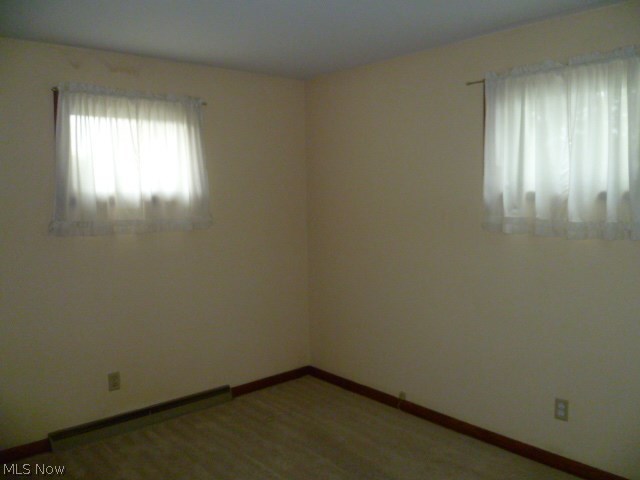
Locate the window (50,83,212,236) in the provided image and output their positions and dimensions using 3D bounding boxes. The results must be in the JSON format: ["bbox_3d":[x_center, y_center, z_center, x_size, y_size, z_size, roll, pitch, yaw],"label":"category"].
[{"bbox_3d":[-1.161,-0.491,3.303,0.994,0.876,0.100,-6,7,-40],"label":"window"}]

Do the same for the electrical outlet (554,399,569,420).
[{"bbox_3d":[1.300,0.915,2.782,0.012,0.117,0.073,-6,7,-40],"label":"electrical outlet"}]

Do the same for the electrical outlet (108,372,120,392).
[{"bbox_3d":[-1.321,0.915,3.335,0.073,0.117,0.012,-6,7,-40],"label":"electrical outlet"}]

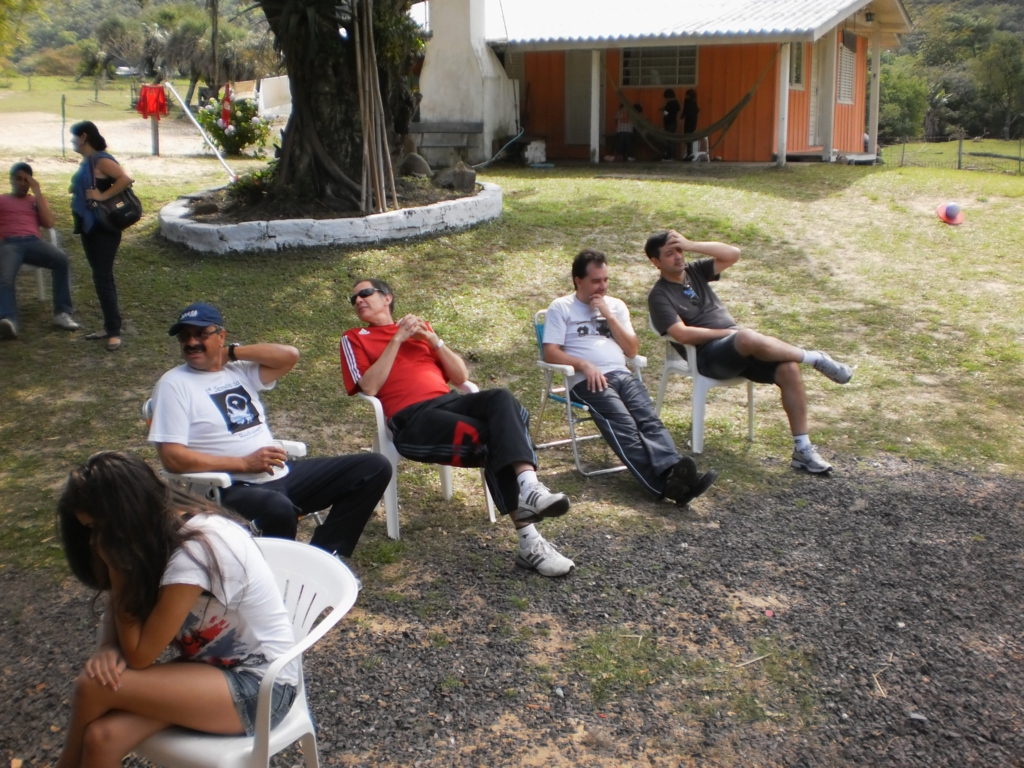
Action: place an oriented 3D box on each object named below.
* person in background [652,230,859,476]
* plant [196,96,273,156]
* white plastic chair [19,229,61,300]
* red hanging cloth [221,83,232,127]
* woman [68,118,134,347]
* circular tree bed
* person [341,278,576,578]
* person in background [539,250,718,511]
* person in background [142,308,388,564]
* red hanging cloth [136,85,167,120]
[{"bbox_3d":[1.240,-0.227,6.040,0.650,1.220,1.150,-9,17,-33],"label":"person in background"},{"bbox_3d":[-5.674,-5.265,21.773,1.600,1.300,1.500,-4,14,-15],"label":"plant"},{"bbox_3d":[-4.147,-1.015,8.967,0.580,0.810,0.580,-6,15,-24],"label":"white plastic chair"},{"bbox_3d":[-5.318,-5.187,19.835,0.250,0.840,0.150,-3,14,-11],"label":"red hanging cloth"},{"bbox_3d":[-3.011,-1.111,7.810,0.460,1.630,0.500,-5,15,-21],"label":"woman"},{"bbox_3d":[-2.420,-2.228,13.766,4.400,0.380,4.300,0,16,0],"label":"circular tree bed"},{"bbox_3d":[-0.280,0.151,4.794,0.620,1.120,1.250,-12,18,-39],"label":"person"},{"bbox_3d":[0.560,-0.069,5.585,0.600,1.170,1.200,-7,16,-27],"label":"person in background"},{"bbox_3d":[-1.000,0.241,4.425,0.980,1.140,0.740,10,17,36],"label":"person in background"},{"bbox_3d":[-6.855,-5.368,20.306,0.640,0.720,0.180,-3,14,-11],"label":"red hanging cloth"}]

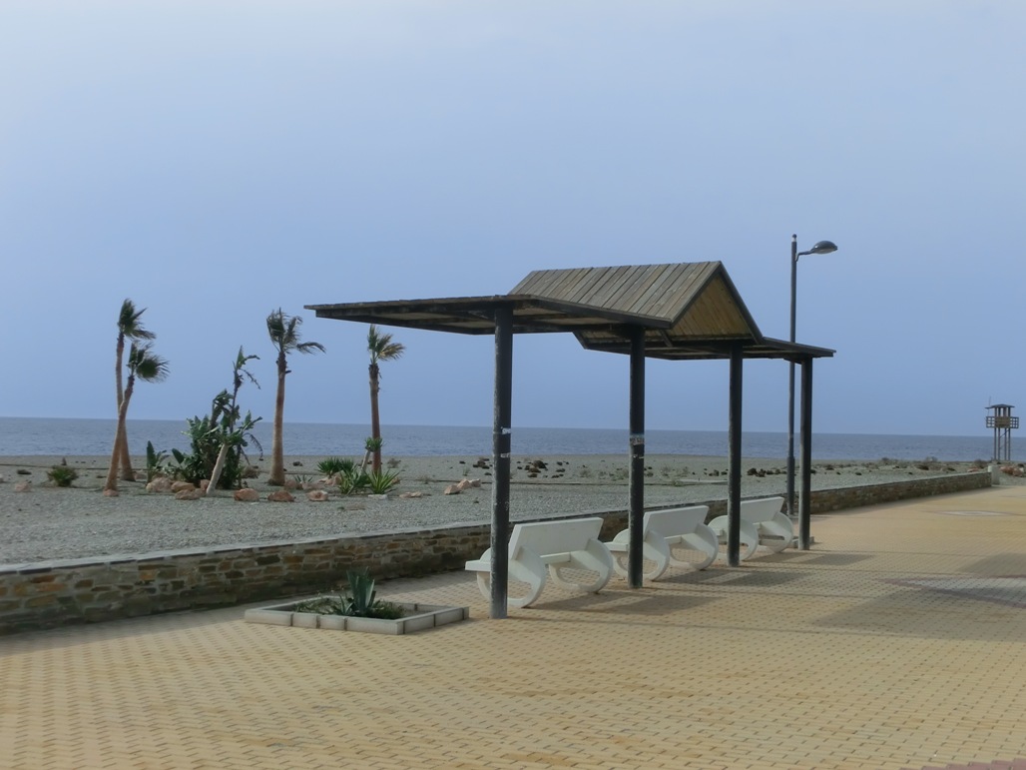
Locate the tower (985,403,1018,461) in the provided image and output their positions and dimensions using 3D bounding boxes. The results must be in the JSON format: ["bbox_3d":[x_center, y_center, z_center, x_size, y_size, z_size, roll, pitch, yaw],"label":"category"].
[{"bbox_3d":[46.891,4.595,145.000,2.600,5.553,2.600,0,-2,39],"label":"tower"}]

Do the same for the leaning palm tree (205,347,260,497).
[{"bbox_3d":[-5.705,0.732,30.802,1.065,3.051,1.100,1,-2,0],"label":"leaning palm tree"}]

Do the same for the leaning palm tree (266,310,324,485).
[{"bbox_3d":[-5.429,0.311,37.635,1.398,4.398,1.400,1,-2,0],"label":"leaning palm tree"}]

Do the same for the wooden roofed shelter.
[{"bbox_3d":[1.247,0.408,18.083,2.583,3.679,8.905,0,-2,29],"label":"wooden roofed shelter"}]

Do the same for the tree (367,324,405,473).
[{"bbox_3d":[-4.141,0.458,49.577,1.207,4.910,1.250,1,-2,0],"label":"tree"}]

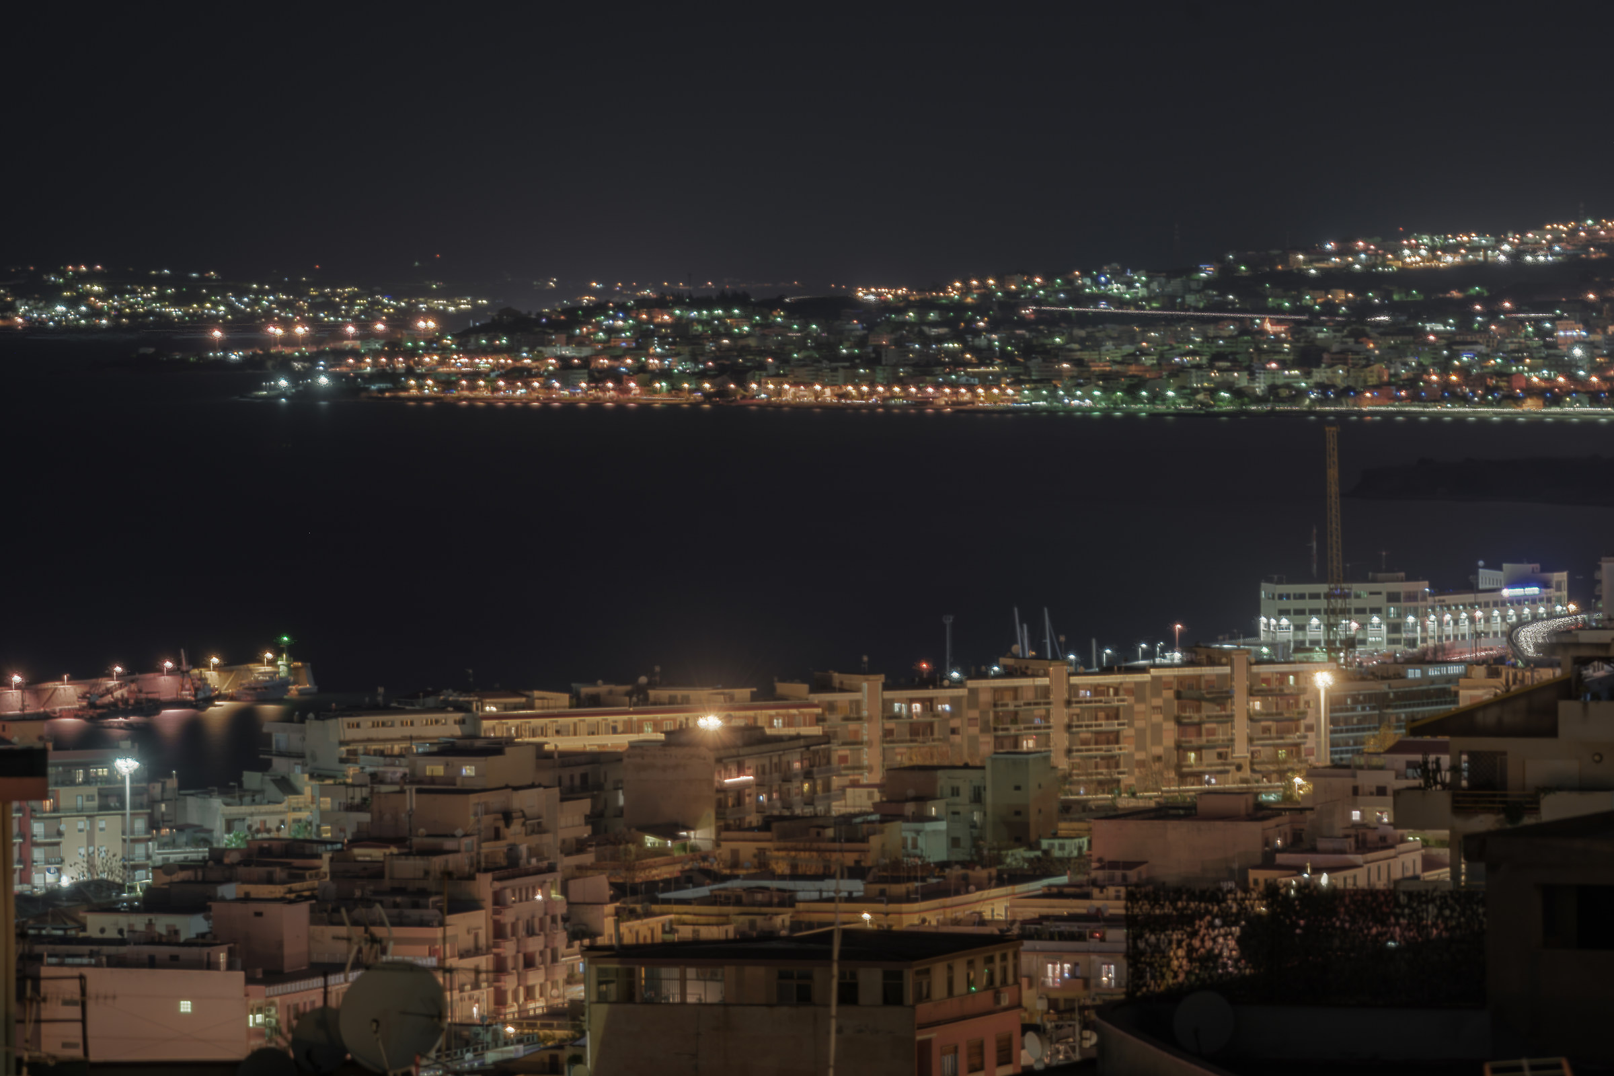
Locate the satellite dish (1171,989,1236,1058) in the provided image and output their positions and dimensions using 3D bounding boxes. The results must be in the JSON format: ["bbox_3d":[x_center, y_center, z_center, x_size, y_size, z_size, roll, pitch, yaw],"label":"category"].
[{"bbox_3d":[5.227,6.392,118.000,0.820,0.890,0.500,0,-5,16],"label":"satellite dish"}]

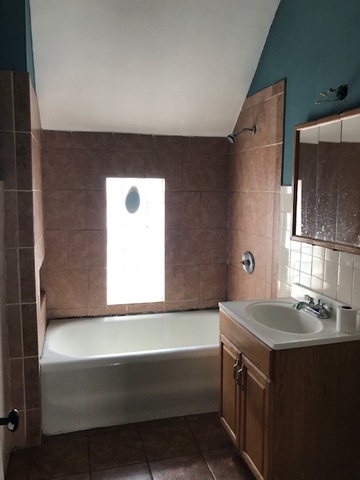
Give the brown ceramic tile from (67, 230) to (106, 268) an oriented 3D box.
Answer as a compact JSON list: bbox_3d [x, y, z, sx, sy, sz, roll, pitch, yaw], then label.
[{"bbox_3d":[-0.724,0.071,3.023,0.299,0.304,0.010,-1,6,-16],"label":"brown ceramic tile"}]

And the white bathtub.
[{"bbox_3d":[-0.208,0.886,2.862,1.490,0.472,0.769,-1,7,-15],"label":"white bathtub"}]

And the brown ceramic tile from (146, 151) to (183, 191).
[{"bbox_3d":[-0.130,-0.553,3.125,0.304,0.304,0.010,-1,6,-16],"label":"brown ceramic tile"}]

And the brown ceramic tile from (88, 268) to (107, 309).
[{"bbox_3d":[-0.650,0.378,3.090,0.148,0.307,0.015,-1,7,-15],"label":"brown ceramic tile"}]

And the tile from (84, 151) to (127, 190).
[{"bbox_3d":[-0.570,-0.545,3.002,0.304,0.304,0.010,-1,6,-16],"label":"tile"}]

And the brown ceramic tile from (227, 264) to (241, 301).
[{"bbox_3d":[0.452,0.376,3.281,0.015,0.309,0.288,-1,8,-15],"label":"brown ceramic tile"}]

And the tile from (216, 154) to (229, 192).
[{"bbox_3d":[0.359,-0.563,3.261,0.086,0.304,0.010,-1,6,-16],"label":"tile"}]

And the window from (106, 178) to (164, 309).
[{"bbox_3d":[-0.367,0.013,3.200,0.470,1.022,0.080,-1,8,-15],"label":"window"}]

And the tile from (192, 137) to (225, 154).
[{"bbox_3d":[0.236,-0.791,3.225,0.309,0.138,0.015,-1,8,-15],"label":"tile"}]

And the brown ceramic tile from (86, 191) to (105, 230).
[{"bbox_3d":[-0.648,-0.232,3.016,0.159,0.307,0.015,-1,7,-15],"label":"brown ceramic tile"}]

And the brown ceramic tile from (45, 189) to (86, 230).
[{"bbox_3d":[-0.883,-0.231,2.991,0.308,0.309,0.015,-1,8,-15],"label":"brown ceramic tile"}]

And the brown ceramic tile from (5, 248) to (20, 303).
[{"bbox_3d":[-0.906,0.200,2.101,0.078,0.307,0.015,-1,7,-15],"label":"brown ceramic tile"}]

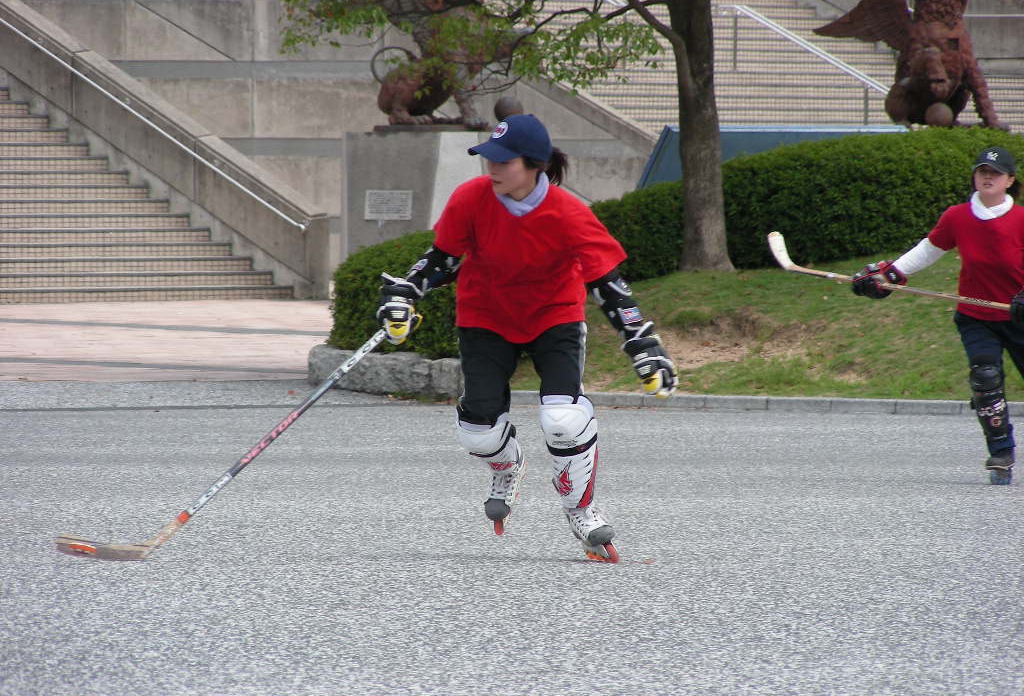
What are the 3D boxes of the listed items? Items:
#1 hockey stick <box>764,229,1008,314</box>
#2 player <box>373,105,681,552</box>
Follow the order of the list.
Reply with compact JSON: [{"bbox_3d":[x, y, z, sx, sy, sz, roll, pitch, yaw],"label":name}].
[{"bbox_3d":[1.688,-0.311,39.710,1.494,0.070,0.259,11,-38,-32],"label":"hockey stick"},{"bbox_3d":[0.051,-0.031,30.000,0.970,1.470,0.700,0,1,14],"label":"player"}]

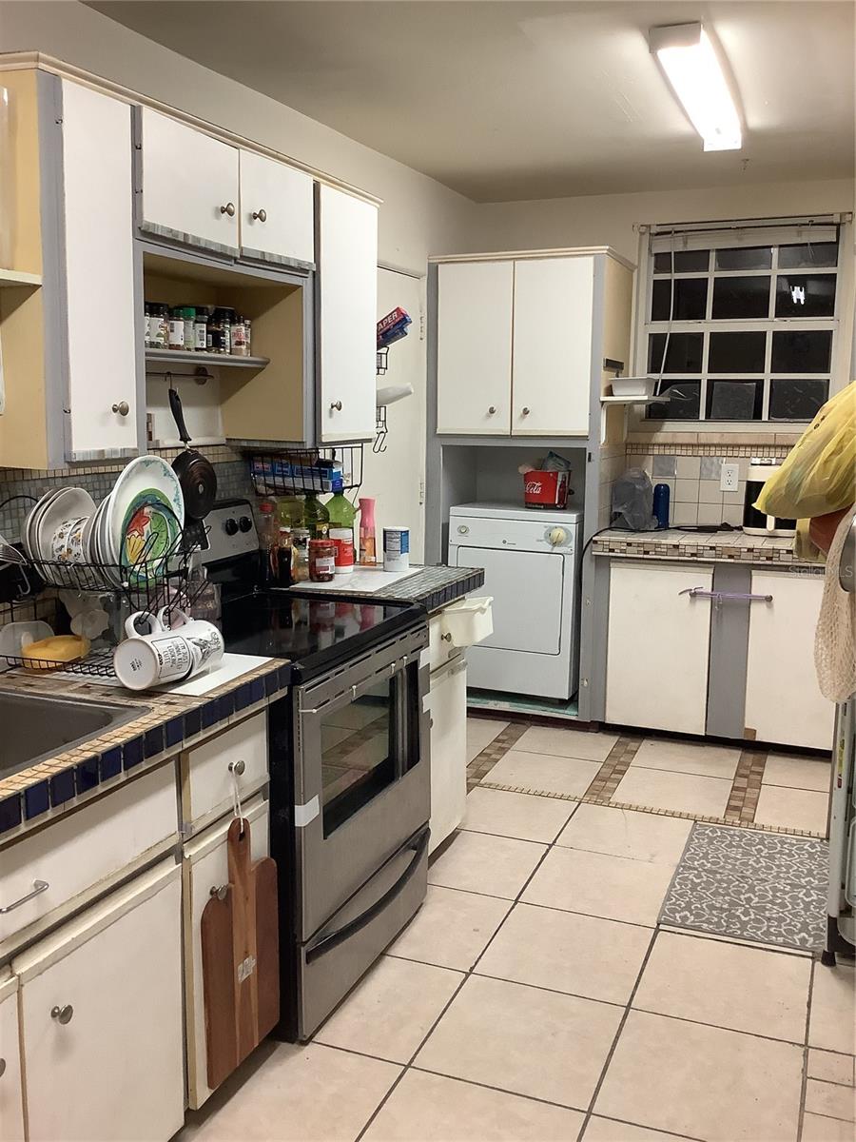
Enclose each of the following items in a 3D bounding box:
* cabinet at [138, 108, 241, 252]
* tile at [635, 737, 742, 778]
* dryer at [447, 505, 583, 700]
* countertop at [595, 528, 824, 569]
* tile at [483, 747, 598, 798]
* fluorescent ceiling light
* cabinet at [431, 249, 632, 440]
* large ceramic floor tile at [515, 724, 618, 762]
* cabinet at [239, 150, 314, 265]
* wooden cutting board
[{"bbox_3d":[-0.681,-0.886,2.389,0.329,0.250,0.380,4,10,22],"label":"cabinet"},{"bbox_3d":[1.066,0.780,4.214,0.405,0.010,0.380,4,10,22],"label":"tile"},{"bbox_3d":[0.466,0.126,4.943,0.596,0.886,0.501,4,10,21],"label":"dryer"},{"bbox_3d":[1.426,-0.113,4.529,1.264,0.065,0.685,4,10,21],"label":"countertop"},{"bbox_3d":[0.468,0.815,4.102,0.401,0.010,0.418,4,10,21],"label":"tile"},{"bbox_3d":[0.876,-1.501,3.248,0.132,0.055,1.199,4,10,21],"label":"fluorescent ceiling light"},{"bbox_3d":[0.480,-1.018,4.688,0.768,0.774,0.591,4,10,21],"label":"cabinet"},{"bbox_3d":[0.609,0.756,4.471,0.402,0.010,0.372,4,10,21],"label":"large ceramic floor tile"},{"bbox_3d":[-0.558,-0.996,2.873,0.328,0.260,0.403,4,10,21],"label":"cabinet"},{"bbox_3d":[-0.387,0.763,2.127,0.019,0.530,0.287,4,10,22],"label":"wooden cutting board"}]

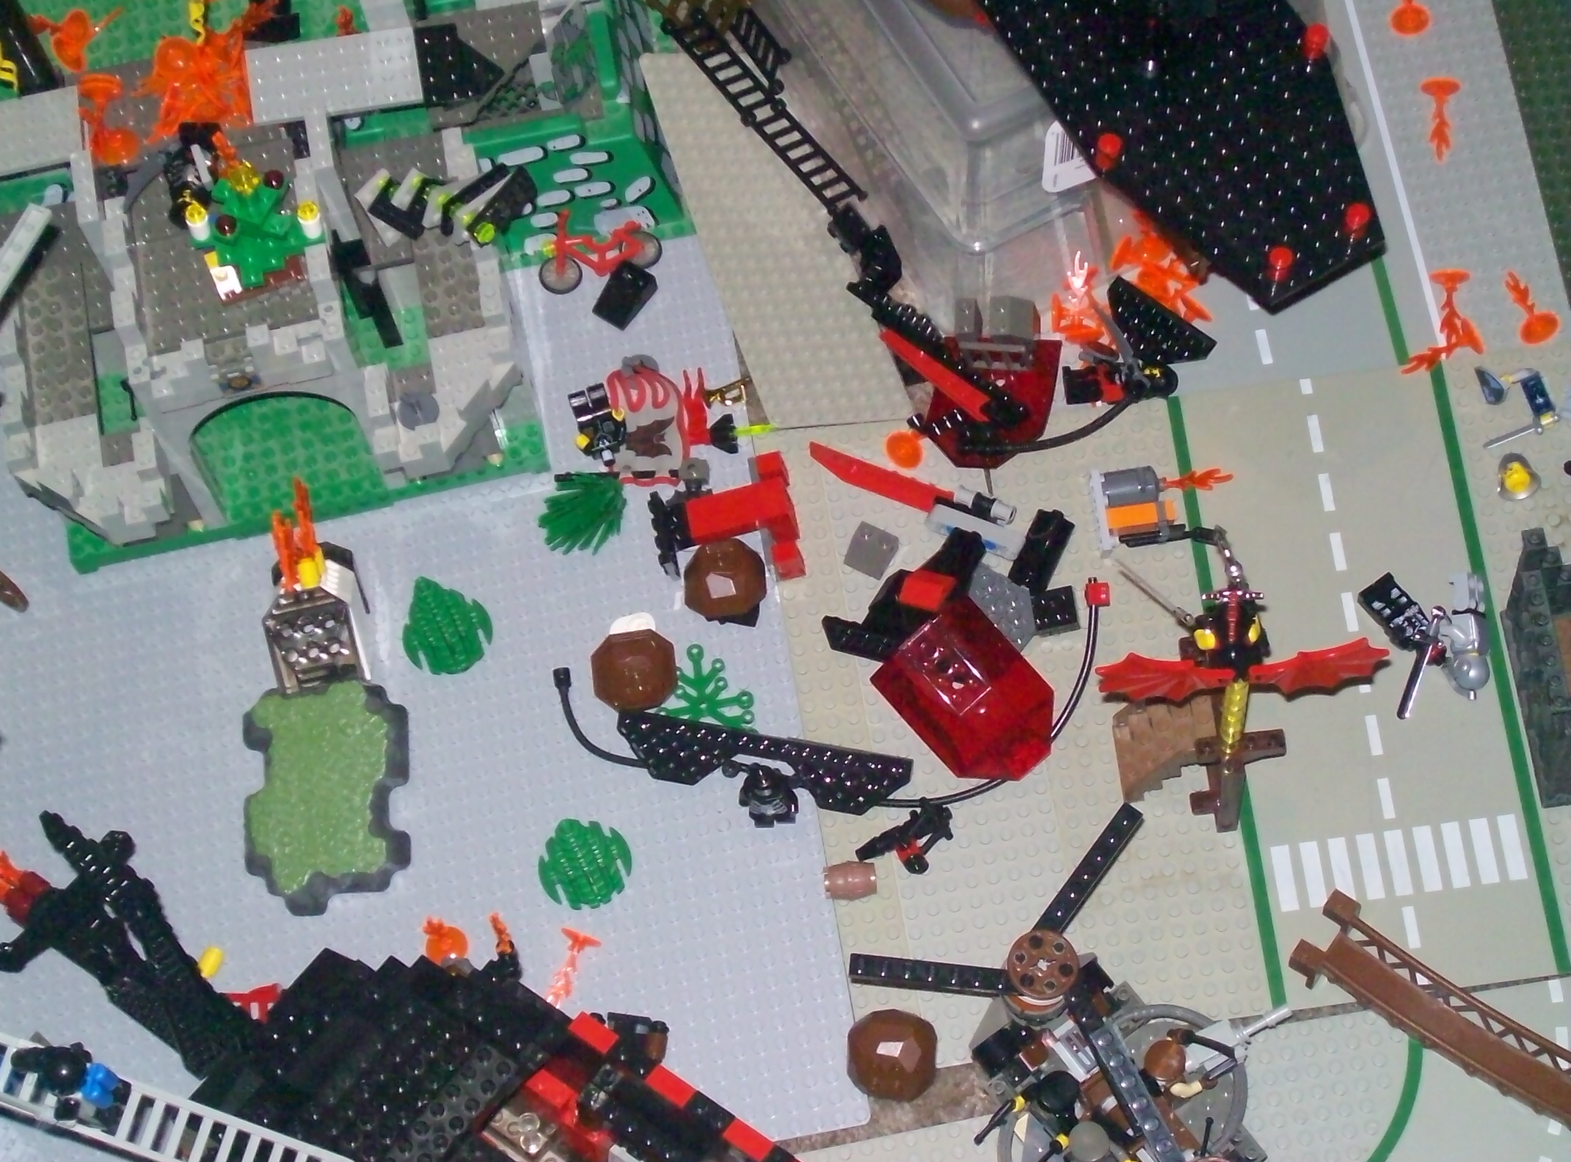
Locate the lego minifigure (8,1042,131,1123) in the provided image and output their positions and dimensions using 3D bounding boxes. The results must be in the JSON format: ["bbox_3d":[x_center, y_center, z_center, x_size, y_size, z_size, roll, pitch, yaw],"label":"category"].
[{"bbox_3d":[-0.260,0.183,1.155,0.031,0.035,0.024,17,69,13],"label":"lego minifigure"}]

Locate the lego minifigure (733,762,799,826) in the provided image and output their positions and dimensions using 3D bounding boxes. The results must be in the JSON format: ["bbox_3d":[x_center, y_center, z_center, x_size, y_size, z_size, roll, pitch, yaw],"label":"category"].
[{"bbox_3d":[-0.007,0.080,1.191,0.023,0.040,0.015,-8,66,3],"label":"lego minifigure"}]

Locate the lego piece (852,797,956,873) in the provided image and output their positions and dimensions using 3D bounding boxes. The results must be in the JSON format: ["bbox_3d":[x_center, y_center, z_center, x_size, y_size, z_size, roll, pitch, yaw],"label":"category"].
[{"bbox_3d":[0.047,0.097,1.192,0.039,0.013,0.023,-30,66,-7],"label":"lego piece"}]

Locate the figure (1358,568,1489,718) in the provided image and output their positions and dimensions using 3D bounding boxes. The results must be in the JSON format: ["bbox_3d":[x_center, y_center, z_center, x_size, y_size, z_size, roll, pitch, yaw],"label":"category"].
[{"bbox_3d":[0.243,0.021,1.203,0.044,0.018,0.058,-8,66,3],"label":"figure"}]

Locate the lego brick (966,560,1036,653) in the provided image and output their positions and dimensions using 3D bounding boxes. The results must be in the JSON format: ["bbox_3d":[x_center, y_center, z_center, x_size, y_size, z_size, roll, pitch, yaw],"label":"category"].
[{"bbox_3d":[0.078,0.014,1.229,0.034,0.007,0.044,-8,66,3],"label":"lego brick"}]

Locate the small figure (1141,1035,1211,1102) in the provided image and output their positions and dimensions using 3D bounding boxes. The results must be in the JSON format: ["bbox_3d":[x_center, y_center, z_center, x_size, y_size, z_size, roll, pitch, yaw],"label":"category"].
[{"bbox_3d":[0.138,0.172,1.120,0.022,0.040,0.024,-17,65,-1],"label":"small figure"}]

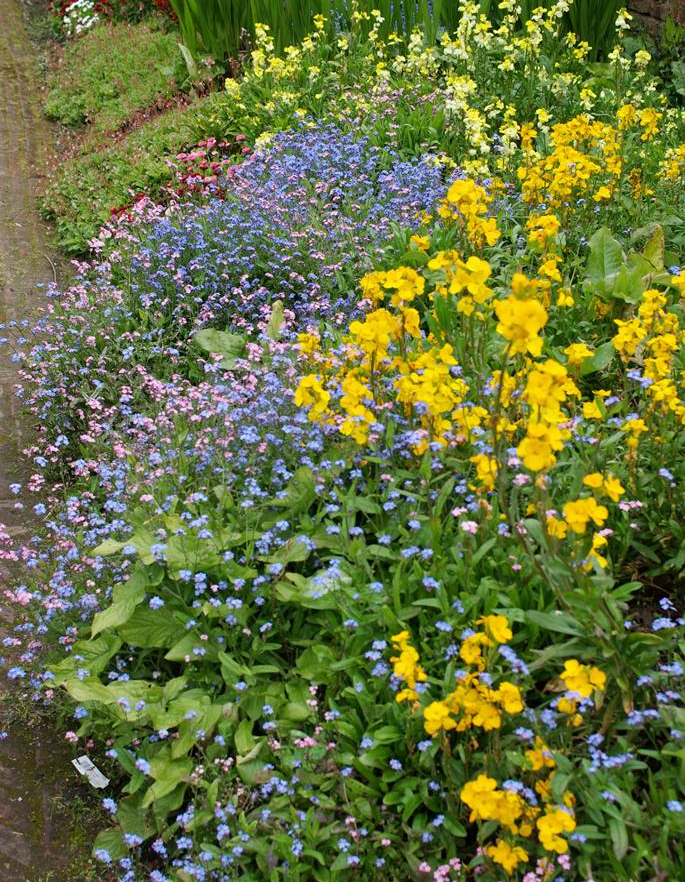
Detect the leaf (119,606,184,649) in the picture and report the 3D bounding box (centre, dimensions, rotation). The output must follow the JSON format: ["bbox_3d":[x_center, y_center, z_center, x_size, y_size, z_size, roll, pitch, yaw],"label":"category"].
[{"bbox_3d":[-0.277,0.271,2.150,0.098,0.028,0.065,-8,62,-10],"label":"leaf"}]

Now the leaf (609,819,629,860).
[{"bbox_3d":[0.336,0.483,1.800,0.020,0.015,0.053,-9,53,1],"label":"leaf"}]

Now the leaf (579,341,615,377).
[{"bbox_3d":[0.540,-0.173,3.150,0.088,0.025,0.055,-41,66,-12],"label":"leaf"}]

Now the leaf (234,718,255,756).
[{"bbox_3d":[-0.131,0.395,1.980,0.027,0.016,0.052,4,58,-1],"label":"leaf"}]

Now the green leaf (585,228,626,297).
[{"bbox_3d":[0.657,-0.446,3.700,0.105,0.170,0.045,2,-1,10],"label":"green leaf"}]

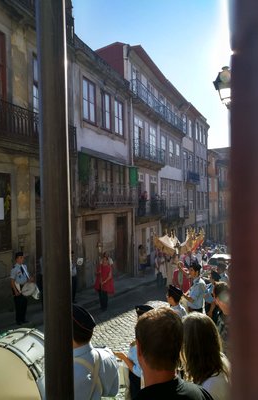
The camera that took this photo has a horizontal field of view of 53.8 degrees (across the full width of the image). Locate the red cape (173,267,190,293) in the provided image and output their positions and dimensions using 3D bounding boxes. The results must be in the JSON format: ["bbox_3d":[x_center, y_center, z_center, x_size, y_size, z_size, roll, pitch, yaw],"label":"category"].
[{"bbox_3d":[1.614,2.520,7.699,0.560,0.950,0.360,-1,0,18],"label":"red cape"}]

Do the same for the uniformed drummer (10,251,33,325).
[{"bbox_3d":[-2.685,2.196,6.297,0.450,1.790,0.520,-1,0,27],"label":"uniformed drummer"}]

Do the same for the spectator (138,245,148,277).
[{"bbox_3d":[0.700,3.119,12.898,0.340,1.620,0.480,-1,0,29],"label":"spectator"}]

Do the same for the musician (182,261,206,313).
[{"bbox_3d":[1.197,2.003,4.547,0.500,1.750,0.500,-1,0,26],"label":"musician"}]

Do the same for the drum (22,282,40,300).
[{"bbox_3d":[-2.376,2.214,6.150,0.360,0.360,0.240,0,-39,14],"label":"drum"}]

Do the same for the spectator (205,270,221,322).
[{"bbox_3d":[1.833,2.396,5.497,0.400,1.720,0.480,-1,0,29],"label":"spectator"}]

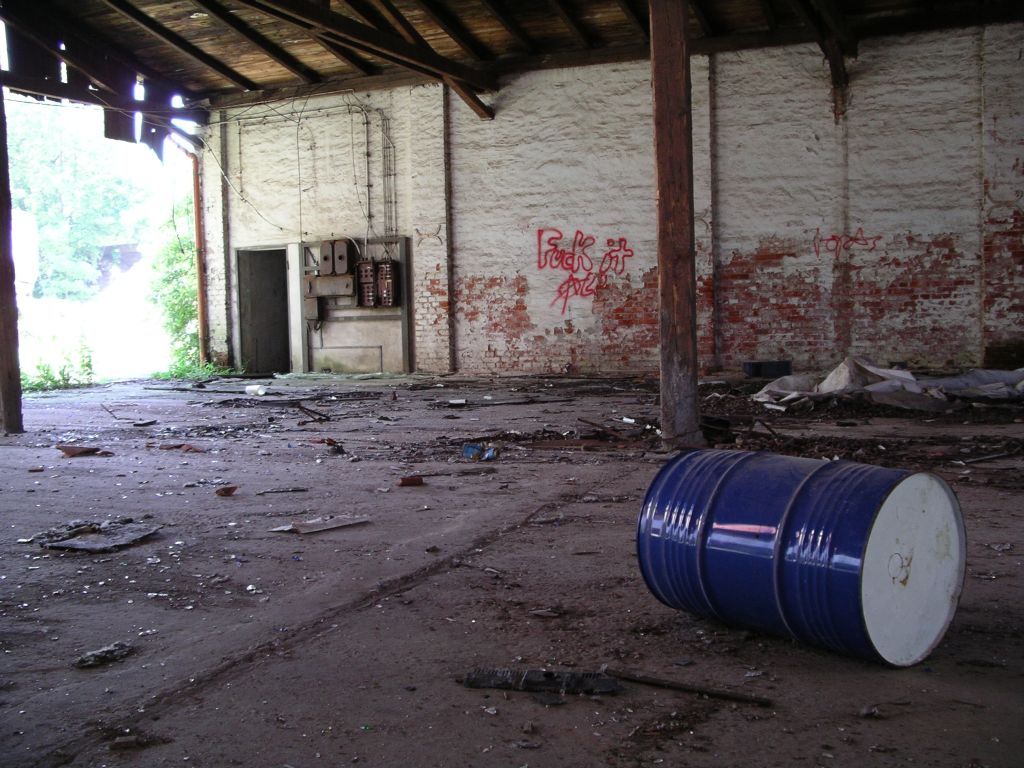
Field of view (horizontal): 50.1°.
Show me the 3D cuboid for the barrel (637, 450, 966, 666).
[{"bbox_3d":[0.938,0.538,3.625,0.592,0.592,0.872,-5,5,-39],"label":"barrel"}]

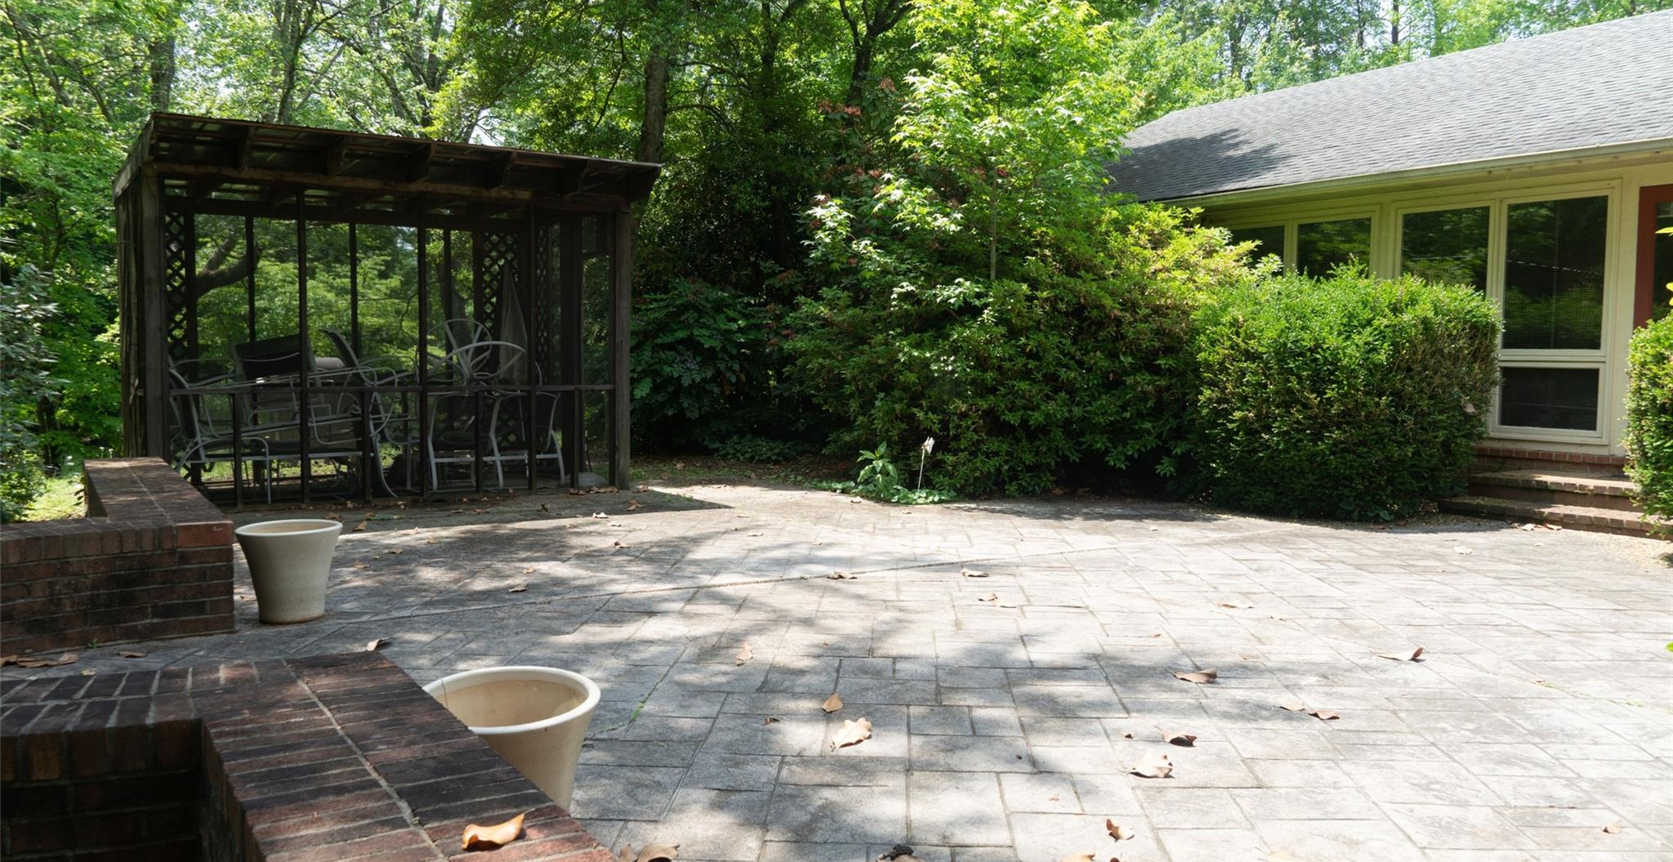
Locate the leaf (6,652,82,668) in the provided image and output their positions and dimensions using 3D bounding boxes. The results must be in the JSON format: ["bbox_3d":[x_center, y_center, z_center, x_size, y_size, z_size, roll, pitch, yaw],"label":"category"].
[{"bbox_3d":[-2.867,0.829,4.536,0.242,0.035,0.100,0,4,-8],"label":"leaf"}]

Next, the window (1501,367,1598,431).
[{"bbox_3d":[5.601,-0.252,9.869,0.060,0.483,0.751,-2,4,-36],"label":"window"}]

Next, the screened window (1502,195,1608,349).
[{"bbox_3d":[5.608,-1.217,9.815,0.060,1.172,0.759,-2,4,-36],"label":"screened window"}]

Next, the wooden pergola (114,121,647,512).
[{"bbox_3d":[-3.650,-0.810,10.000,3.400,2.540,3.250,-3,5,-33],"label":"wooden pergola"}]

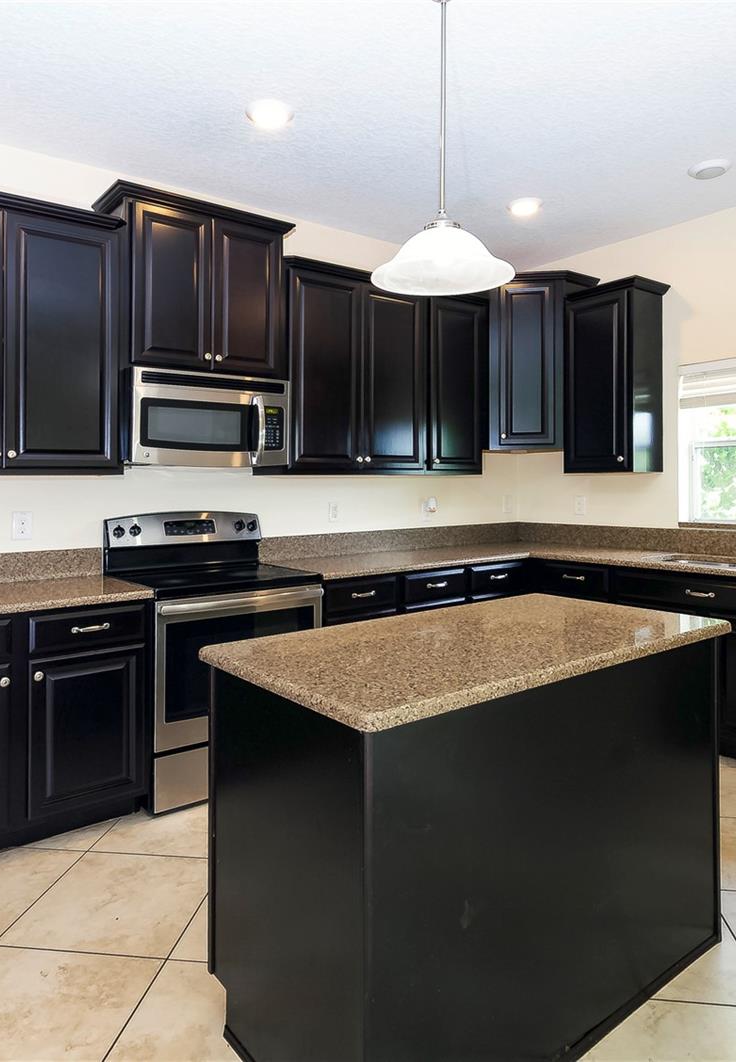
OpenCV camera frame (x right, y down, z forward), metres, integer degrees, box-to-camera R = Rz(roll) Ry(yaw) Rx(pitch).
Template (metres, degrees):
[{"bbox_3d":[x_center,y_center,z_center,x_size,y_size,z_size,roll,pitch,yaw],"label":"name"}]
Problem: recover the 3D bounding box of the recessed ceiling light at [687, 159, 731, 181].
[{"bbox_3d":[1.583,-1.675,3.089,0.190,0.025,0.190,-1,4,0],"label":"recessed ceiling light"}]

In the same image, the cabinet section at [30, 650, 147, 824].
[{"bbox_3d":[-1.213,0.740,2.729,0.441,0.582,0.564,-3,5,-37],"label":"cabinet section"}]

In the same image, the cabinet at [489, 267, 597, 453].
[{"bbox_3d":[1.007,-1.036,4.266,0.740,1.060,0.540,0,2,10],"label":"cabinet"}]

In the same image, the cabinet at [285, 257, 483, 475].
[{"bbox_3d":[0.063,-0.830,3.755,1.366,1.029,0.385,-3,5,-36],"label":"cabinet"}]

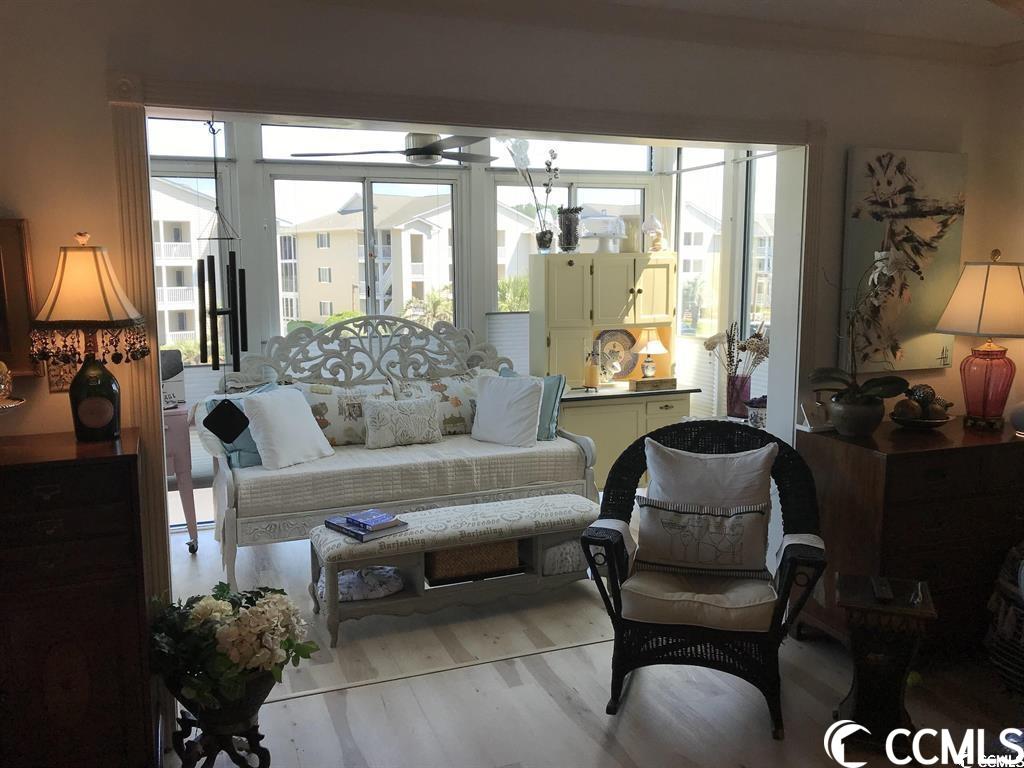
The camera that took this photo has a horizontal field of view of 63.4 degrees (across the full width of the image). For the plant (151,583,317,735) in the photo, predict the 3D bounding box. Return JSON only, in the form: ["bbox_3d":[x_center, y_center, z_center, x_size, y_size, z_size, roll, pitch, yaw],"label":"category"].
[{"bbox_3d":[-0.814,0.802,2.421,0.460,0.430,0.440,-3,8,-21],"label":"plant"}]

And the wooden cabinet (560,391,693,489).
[{"bbox_3d":[0.646,0.438,5.612,1.040,0.820,0.600,-3,8,-21],"label":"wooden cabinet"}]

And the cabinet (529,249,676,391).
[{"bbox_3d":[0.617,-0.434,5.602,0.970,0.870,0.280,-3,8,-21],"label":"cabinet"}]

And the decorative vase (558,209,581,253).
[{"bbox_3d":[0.378,-1.002,5.442,0.140,0.285,0.140,0,8,0],"label":"decorative vase"}]

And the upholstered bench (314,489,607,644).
[{"bbox_3d":[-0.270,0.851,3.954,1.305,0.460,0.430,-3,8,-21],"label":"upholstered bench"}]

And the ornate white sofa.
[{"bbox_3d":[-0.667,0.289,4.875,2.080,1.325,1.080,-3,8,-21],"label":"ornate white sofa"}]

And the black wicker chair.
[{"bbox_3d":[0.746,0.682,3.211,0.800,0.990,0.850,2,8,17],"label":"black wicker chair"}]

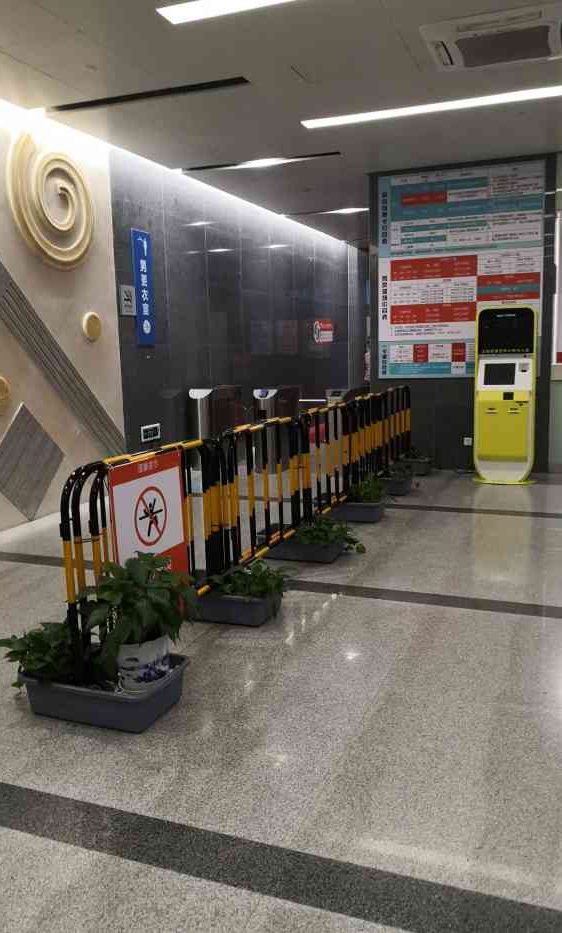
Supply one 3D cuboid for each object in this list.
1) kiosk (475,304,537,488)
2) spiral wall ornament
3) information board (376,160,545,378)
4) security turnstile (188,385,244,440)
[{"bbox_3d":[2.321,-0.737,7.517,0.612,1.786,0.468,2,10,21],"label":"kiosk"},{"bbox_3d":[-2.027,-2.342,6.508,0.098,1.095,1.148,2,10,21],"label":"spiral wall ornament"},{"bbox_3d":[1.899,-2.067,7.884,1.726,2.196,0.038,2,10,21],"label":"information board"},{"bbox_3d":[-0.771,-0.508,8.994,0.332,1.004,1.057,2,10,21],"label":"security turnstile"}]

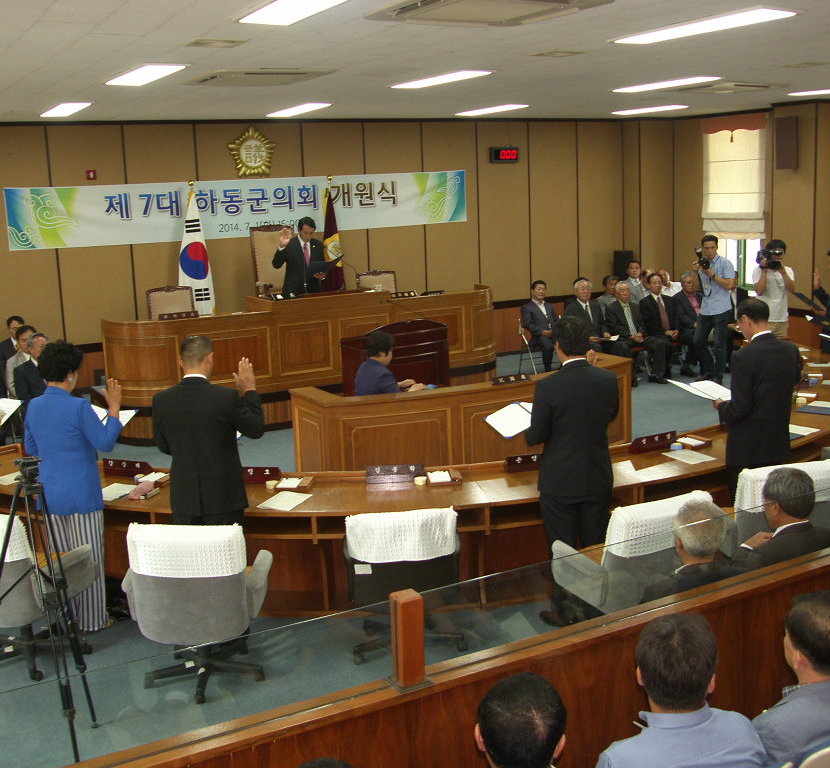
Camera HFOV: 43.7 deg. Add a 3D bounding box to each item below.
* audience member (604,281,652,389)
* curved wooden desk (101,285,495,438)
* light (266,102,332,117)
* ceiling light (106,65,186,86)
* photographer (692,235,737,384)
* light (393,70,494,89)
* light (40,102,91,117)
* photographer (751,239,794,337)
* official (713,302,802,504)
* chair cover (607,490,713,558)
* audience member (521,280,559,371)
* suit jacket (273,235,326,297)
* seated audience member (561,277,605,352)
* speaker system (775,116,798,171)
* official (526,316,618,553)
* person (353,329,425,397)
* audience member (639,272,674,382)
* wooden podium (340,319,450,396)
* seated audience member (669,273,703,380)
[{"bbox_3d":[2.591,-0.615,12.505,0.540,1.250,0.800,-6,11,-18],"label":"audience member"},{"bbox_3d":[-1.034,-0.317,11.347,4.420,1.390,0.850,-8,12,-27],"label":"curved wooden desk"},{"bbox_3d":[-1.265,-2.995,11.268,0.290,0.060,1.240,-8,12,-28],"label":"light"},{"bbox_3d":[-1.973,-2.242,7.510,0.290,0.060,1.240,-8,12,-28],"label":"ceiling light"},{"bbox_3d":[3.604,-0.907,12.500,0.550,1.750,0.500,8,15,42],"label":"photographer"},{"bbox_3d":[0.201,-2.563,8.698,0.290,0.060,1.240,-8,12,-28],"label":"light"},{"bbox_3d":[-3.603,-2.835,10.659,0.310,0.060,1.280,-8,11,-28],"label":"light"},{"bbox_3d":[4.117,-0.804,11.847,0.580,1.715,0.500,3,12,30],"label":"photographer"},{"bbox_3d":[1.978,0.348,6.005,0.530,1.690,0.460,-9,12,-32],"label":"official"},{"bbox_3d":[1.153,0.691,4.882,0.500,0.275,0.180,-7,11,-21],"label":"chair cover"},{"bbox_3d":[1.518,-0.554,11.988,0.500,1.272,0.700,-6,12,-20],"label":"audience member"},{"bbox_3d":[-1.300,-1.310,11.769,0.600,0.750,0.360,-7,12,-23],"label":"suit jacket"},{"bbox_3d":[2.264,-0.646,12.716,0.560,1.250,0.820,-9,13,-31],"label":"seated audience member"},{"bbox_3d":[4.539,-2.950,12.650,0.140,0.600,0.320,-8,12,-28],"label":"speaker system"},{"bbox_3d":[0.893,0.508,5.800,0.560,1.730,0.460,-6,12,-19],"label":"official"},{"bbox_3d":[-0.168,0.213,8.461,0.720,1.290,0.500,-9,12,-31],"label":"person"},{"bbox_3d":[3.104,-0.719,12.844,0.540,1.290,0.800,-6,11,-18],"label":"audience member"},{"bbox_3d":[-0.189,-0.059,10.344,0.880,1.200,0.580,-8,12,-27],"label":"wooden podium"},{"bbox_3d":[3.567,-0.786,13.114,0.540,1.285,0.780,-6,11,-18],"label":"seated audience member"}]

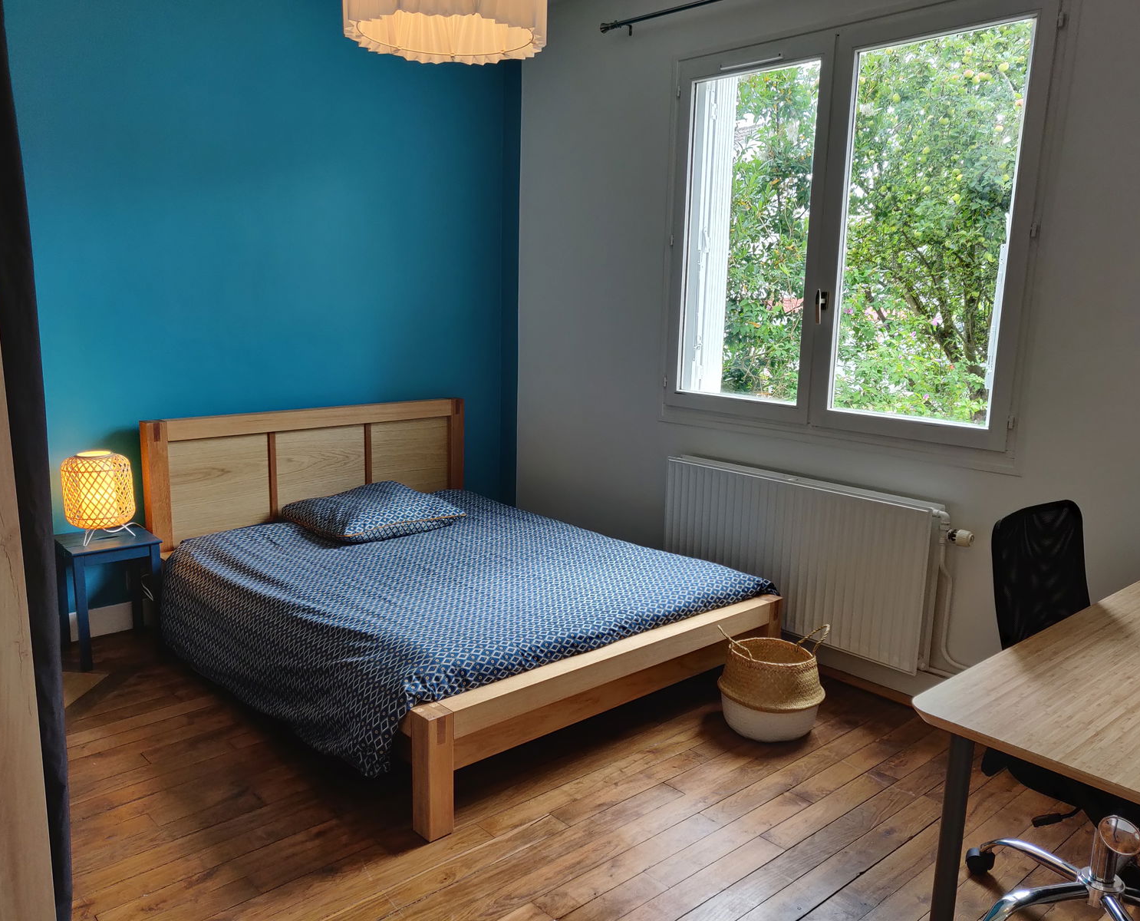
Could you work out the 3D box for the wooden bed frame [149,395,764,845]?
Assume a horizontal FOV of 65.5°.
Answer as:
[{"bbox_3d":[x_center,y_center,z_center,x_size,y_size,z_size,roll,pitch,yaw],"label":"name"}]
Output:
[{"bbox_3d":[-0.490,0.342,3.517,1.583,0.881,2.084,-7,13,-43],"label":"wooden bed frame"}]

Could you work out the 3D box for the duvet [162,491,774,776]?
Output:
[{"bbox_3d":[-0.531,0.522,3.503,1.700,0.345,1.950,-7,13,-43],"label":"duvet"}]

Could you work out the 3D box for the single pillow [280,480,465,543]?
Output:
[{"bbox_3d":[-0.892,0.216,3.929,0.640,0.170,0.600,-7,13,-43],"label":"single pillow"}]

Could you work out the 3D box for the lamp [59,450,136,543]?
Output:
[{"bbox_3d":[-1.827,0.141,3.437,0.250,0.336,0.250,-7,13,-41],"label":"lamp"}]

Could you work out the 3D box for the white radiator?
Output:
[{"bbox_3d":[0.847,0.367,3.487,0.100,0.588,1.187,-7,13,-41],"label":"white radiator"}]

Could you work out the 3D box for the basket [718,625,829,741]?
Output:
[{"bbox_3d":[0.689,0.736,3.028,0.375,0.336,0.365,4,10,14],"label":"basket"}]

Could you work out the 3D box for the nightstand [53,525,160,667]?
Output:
[{"bbox_3d":[-1.791,0.533,3.473,0.325,0.447,0.283,-7,13,-41],"label":"nightstand"}]

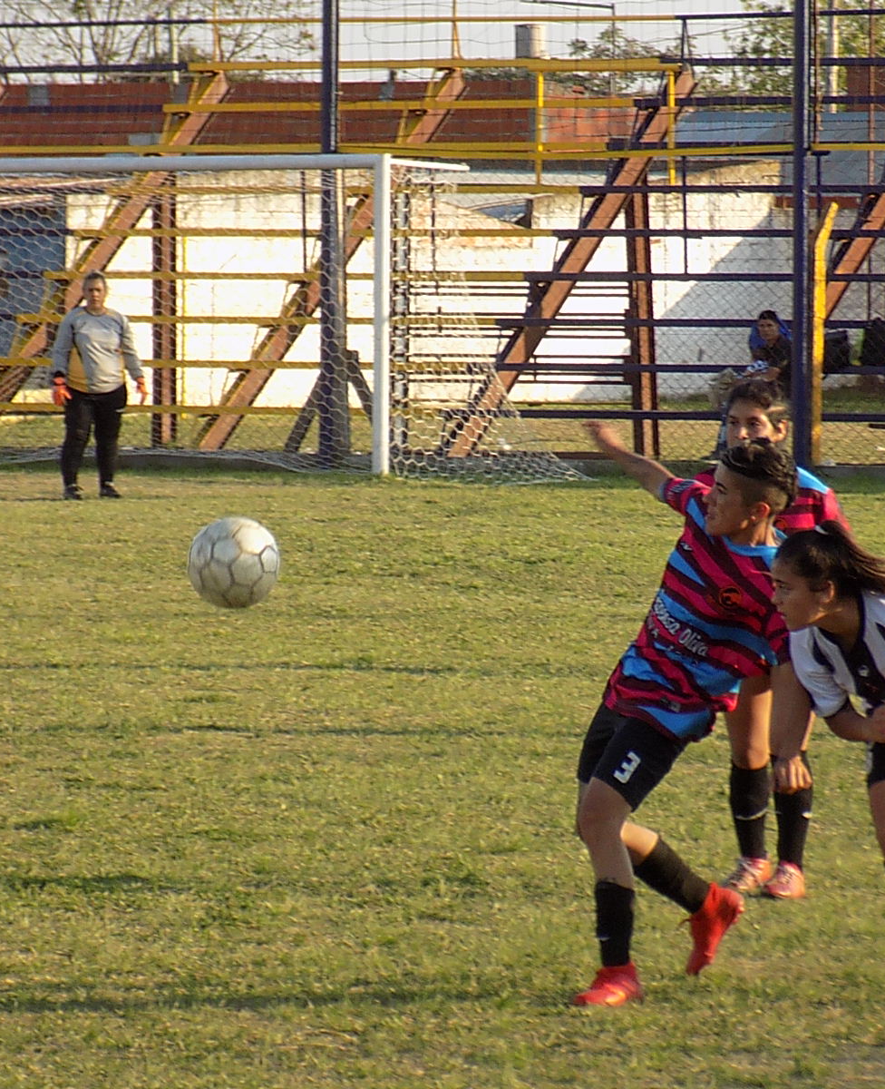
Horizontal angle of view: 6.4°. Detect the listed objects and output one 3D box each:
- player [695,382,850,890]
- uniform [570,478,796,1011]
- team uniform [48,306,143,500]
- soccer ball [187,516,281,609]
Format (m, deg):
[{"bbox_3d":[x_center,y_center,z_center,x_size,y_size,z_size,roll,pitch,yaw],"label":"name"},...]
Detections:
[{"bbox_3d":[1.048,0.302,25.300,0.500,1.653,0.380,1,3,15],"label":"player"},{"bbox_3d":[0.659,0.531,22.000,0.600,1.478,0.580,-3,4,-45],"label":"uniform"},{"bbox_3d":[-2.505,-1.039,57.700,0.640,1.396,0.360,0,3,-5],"label":"team uniform"},{"bbox_3d":[-0.506,0.044,19.300,0.220,0.220,0.220,0,3,0],"label":"soccer ball"}]

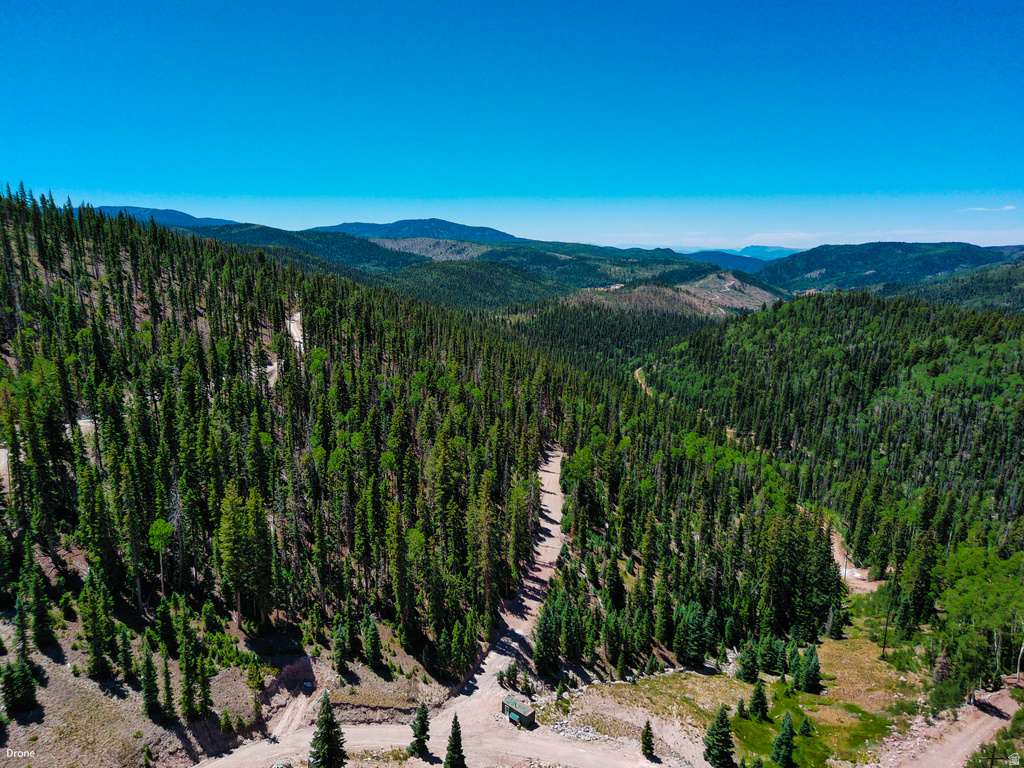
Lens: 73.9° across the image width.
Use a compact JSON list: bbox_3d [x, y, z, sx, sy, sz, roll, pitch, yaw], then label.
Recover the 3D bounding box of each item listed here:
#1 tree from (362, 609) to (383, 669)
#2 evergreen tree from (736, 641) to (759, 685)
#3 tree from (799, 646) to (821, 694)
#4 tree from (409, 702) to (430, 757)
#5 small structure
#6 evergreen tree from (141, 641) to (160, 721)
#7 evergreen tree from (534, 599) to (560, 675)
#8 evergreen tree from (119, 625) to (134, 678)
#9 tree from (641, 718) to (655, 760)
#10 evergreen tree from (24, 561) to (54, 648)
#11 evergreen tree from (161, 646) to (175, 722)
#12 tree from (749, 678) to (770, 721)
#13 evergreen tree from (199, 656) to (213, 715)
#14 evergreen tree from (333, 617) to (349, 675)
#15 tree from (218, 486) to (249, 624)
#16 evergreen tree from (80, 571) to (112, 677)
[{"bbox_3d":[-27.545,51.008,135.192,3.200,11.390,3.200,0,11,0],"label":"tree"},{"bbox_3d":[47.280,54.930,134.640,4.350,7.940,4.350,0,12,0],"label":"evergreen tree"},{"bbox_3d":[61.783,57.678,138.827,3.500,10.890,3.500,0,11,0],"label":"tree"},{"bbox_3d":[-15.270,56.840,112.500,3.310,10.180,3.310,0,12,0],"label":"tree"},{"bbox_3d":[1.300,61.962,128.546,6.150,2.500,2.400,11,15,43],"label":"small structure"},{"bbox_3d":[-60.180,48.380,112.180,2.800,13.860,2.800,0,12,0],"label":"evergreen tree"},{"bbox_3d":[7.310,49.900,134.760,4.560,15.760,4.560,0,12,0],"label":"evergreen tree"},{"bbox_3d":[-73.184,51.032,129.238,2.600,9.670,2.600,0,11,0],"label":"evergreen tree"},{"bbox_3d":[23.911,61.605,118.037,2.200,7.300,2.200,0,11,0],"label":"tree"},{"bbox_3d":[-87.250,40.810,125.040,4.230,16.500,4.230,0,12,0],"label":"evergreen tree"},{"bbox_3d":[-61.165,52.620,120.770,2.100,14.860,2.100,0,11,0],"label":"evergreen tree"},{"bbox_3d":[45.410,57.210,123.520,3.270,7.990,3.270,0,12,0],"label":"tree"},{"bbox_3d":[-55.376,54.384,123.446,2.500,11.360,2.500,0,11,0],"label":"evergreen tree"},{"bbox_3d":[-33.683,52.298,134.942,2.800,10.960,2.800,0,11,0],"label":"evergreen tree"},{"bbox_3d":[-55.710,34.080,135.510,5.180,30.440,5.180,0,12,0],"label":"tree"},{"bbox_3d":[-73.330,41.560,118.380,4.700,19.720,4.700,0,12,0],"label":"evergreen tree"}]

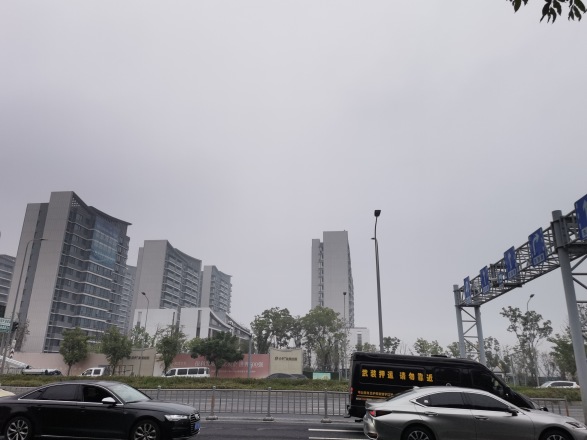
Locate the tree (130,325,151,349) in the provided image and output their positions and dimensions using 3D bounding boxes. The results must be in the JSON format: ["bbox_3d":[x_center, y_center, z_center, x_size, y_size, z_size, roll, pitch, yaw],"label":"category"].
[{"bbox_3d":[-23.050,19.700,68.130,3.000,8.120,2.700,1,-18,0],"label":"tree"}]

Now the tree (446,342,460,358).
[{"bbox_3d":[22.213,19.961,63.068,3.000,5.970,3.000,1,-18,0],"label":"tree"}]

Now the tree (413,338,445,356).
[{"bbox_3d":[21.043,21.952,70.809,5.000,7.040,4.500,1,-18,0],"label":"tree"}]

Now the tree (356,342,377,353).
[{"bbox_3d":[10.116,19.825,63.030,3.200,5.730,3.200,1,-18,0],"label":"tree"}]

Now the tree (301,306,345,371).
[{"bbox_3d":[3.795,16.387,59.907,5.780,10.050,5.780,1,-18,0],"label":"tree"}]

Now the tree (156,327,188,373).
[{"bbox_3d":[-15.334,16.802,57.022,3.760,6.910,3.380,1,-18,0],"label":"tree"}]

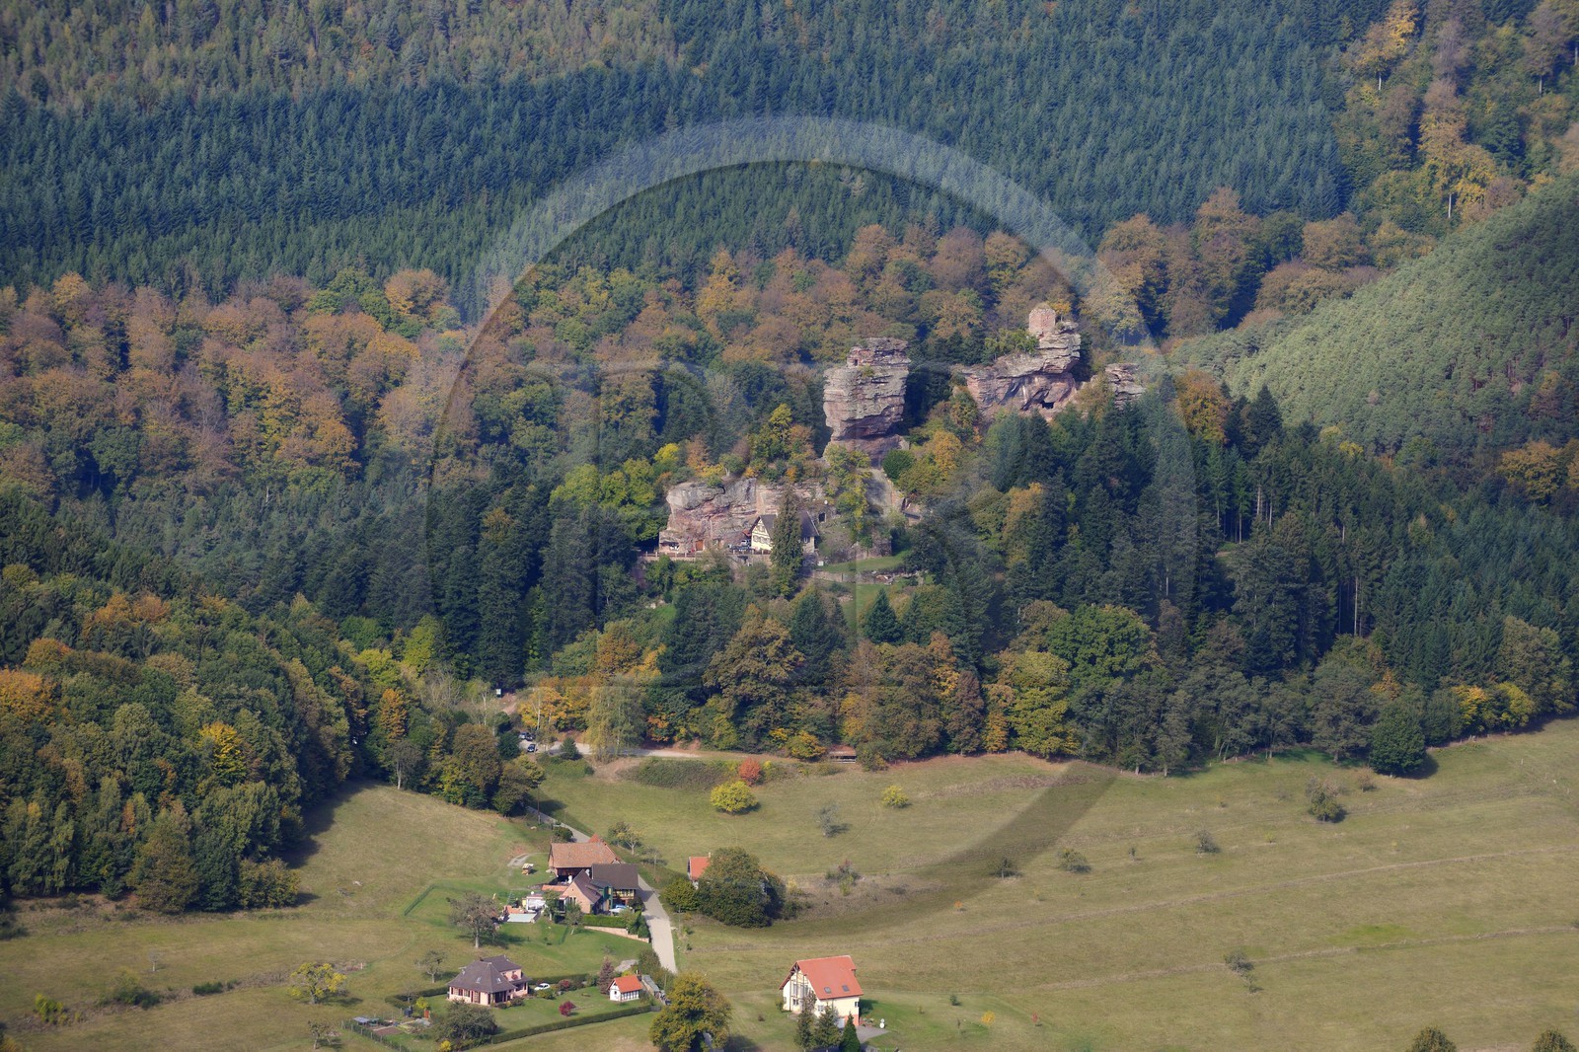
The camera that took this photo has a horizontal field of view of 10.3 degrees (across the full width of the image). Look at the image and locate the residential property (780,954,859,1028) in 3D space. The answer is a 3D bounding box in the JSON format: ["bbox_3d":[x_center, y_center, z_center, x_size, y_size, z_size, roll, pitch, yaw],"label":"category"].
[{"bbox_3d":[6.480,93.020,1755.230,11.310,12.660,13.520,-5,9,-33],"label":"residential property"}]

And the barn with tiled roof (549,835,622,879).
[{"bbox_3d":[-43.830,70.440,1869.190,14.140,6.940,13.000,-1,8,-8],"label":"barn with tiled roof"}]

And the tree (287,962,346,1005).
[{"bbox_3d":[-95.220,91.850,1764.450,11.700,8.200,11.000,0,8,0],"label":"tree"}]

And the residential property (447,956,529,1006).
[{"bbox_3d":[-59.010,91.610,1770.920,13.880,7.780,12.020,-7,11,-43],"label":"residential property"}]

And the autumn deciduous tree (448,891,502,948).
[{"bbox_3d":[-64.810,81.270,1802.250,10.500,11.200,10.000,0,8,0],"label":"autumn deciduous tree"}]

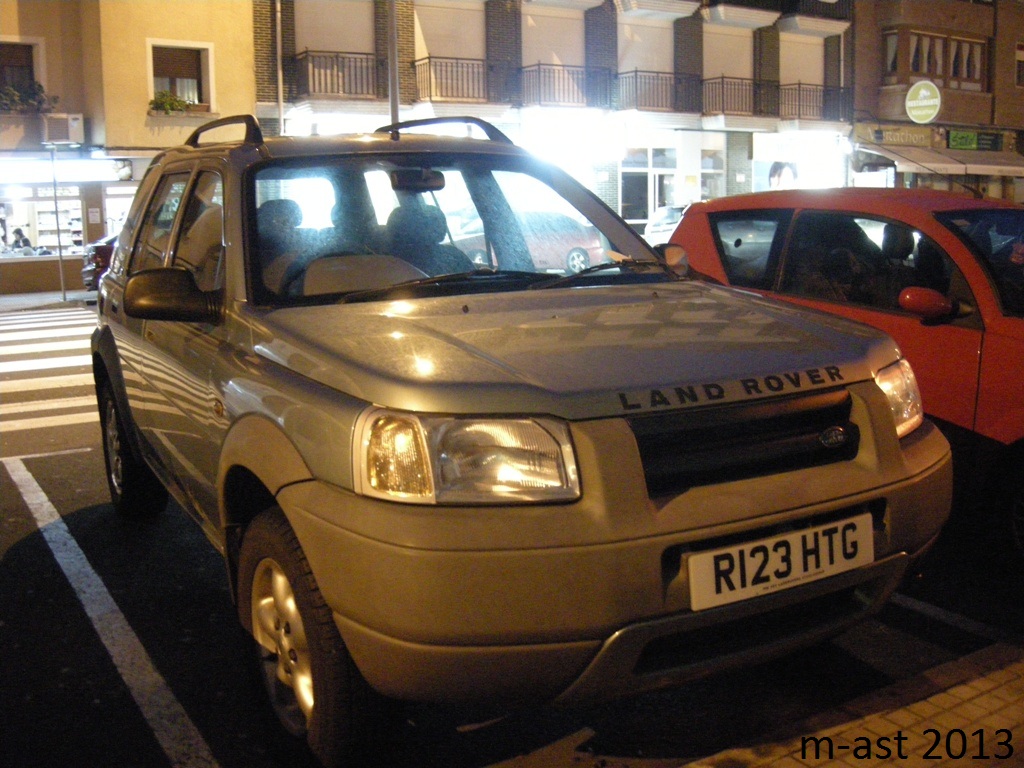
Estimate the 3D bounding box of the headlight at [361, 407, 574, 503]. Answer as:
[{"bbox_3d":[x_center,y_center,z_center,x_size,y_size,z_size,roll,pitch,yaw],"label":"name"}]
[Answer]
[{"bbox_3d":[-0.081,0.147,2.011,0.400,0.175,0.220,-7,11,-29],"label":"headlight"}]

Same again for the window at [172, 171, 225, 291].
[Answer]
[{"bbox_3d":[-0.921,-0.486,3.171,0.060,0.370,0.720,15,0,-31],"label":"window"}]

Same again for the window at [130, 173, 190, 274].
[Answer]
[{"bbox_3d":[-1.325,-0.590,3.877,0.060,0.370,0.750,15,0,-31],"label":"window"}]

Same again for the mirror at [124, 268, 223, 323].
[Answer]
[{"bbox_3d":[-0.936,-0.257,2.843,0.220,0.150,0.190,-7,11,-29],"label":"mirror"}]

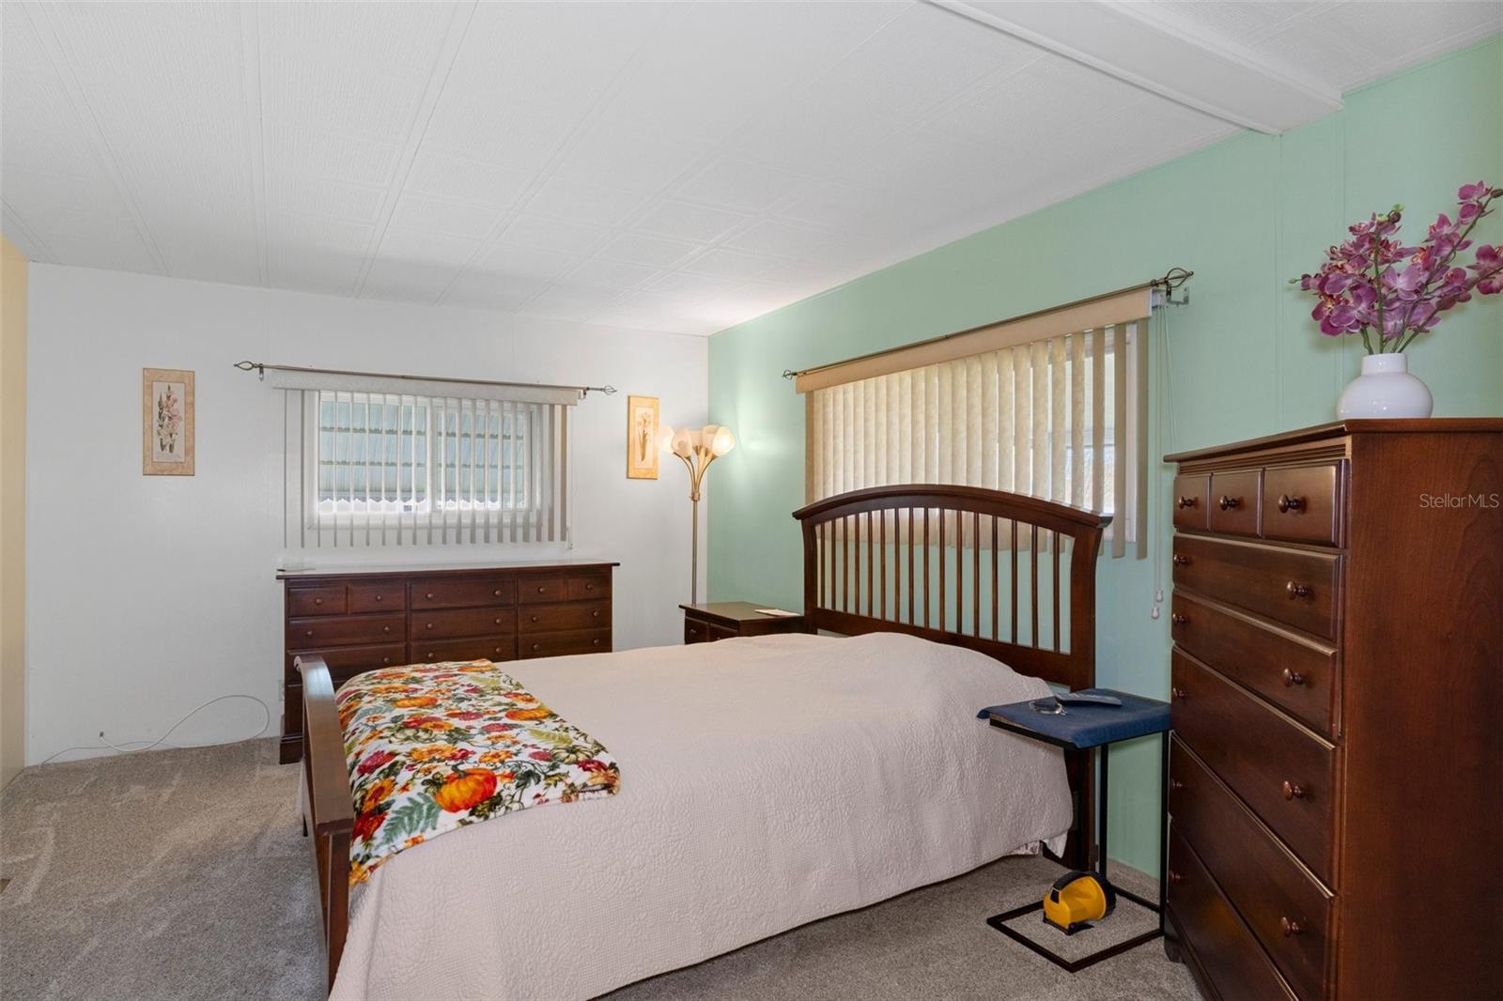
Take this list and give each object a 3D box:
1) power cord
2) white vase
[{"bbox_3d":[-2.827,1.096,3.794,0.911,0.234,0.070,0,0,-29],"label":"power cord"},{"bbox_3d":[1.149,-0.191,1.438,0.140,0.148,0.140,0,0,0],"label":"white vase"}]

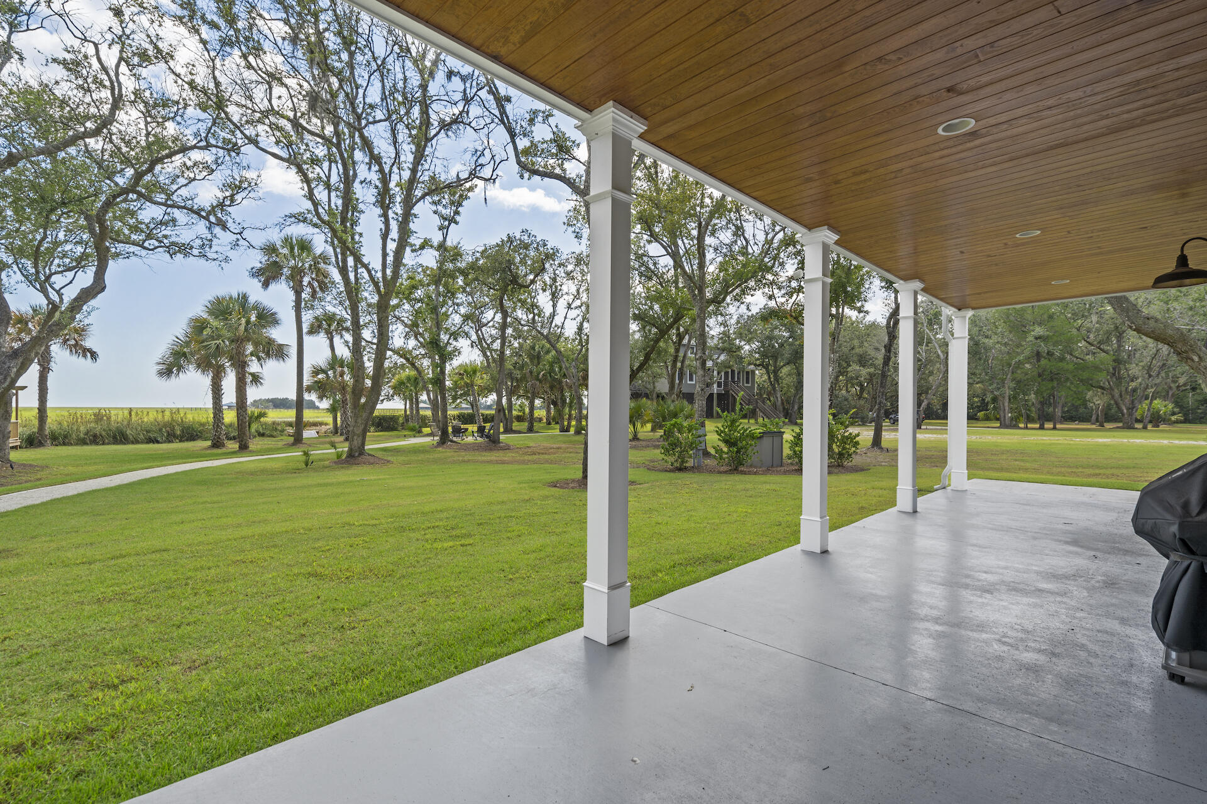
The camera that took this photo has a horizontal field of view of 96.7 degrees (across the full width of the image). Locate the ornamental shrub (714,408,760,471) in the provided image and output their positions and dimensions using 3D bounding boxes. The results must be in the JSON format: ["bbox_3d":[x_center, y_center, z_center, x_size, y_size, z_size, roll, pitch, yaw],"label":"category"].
[{"bbox_3d":[3.533,0.987,14.200,1.220,1.660,1.200,0,0,14],"label":"ornamental shrub"}]

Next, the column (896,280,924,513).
[{"bbox_3d":[4.237,-0.067,7.451,0.322,3.179,0.322,1,-1,-45],"label":"column"}]

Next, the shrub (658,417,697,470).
[{"bbox_3d":[1.932,1.076,13.907,1.020,1.369,1.000,0,-1,8],"label":"shrub"}]

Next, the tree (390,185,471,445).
[{"bbox_3d":[-8.845,-4.521,27.568,4.200,13.300,4.200,1,-1,-18],"label":"tree"}]

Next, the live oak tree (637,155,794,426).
[{"bbox_3d":[3.917,-3.753,19.458,6.200,11.191,6.000,0,-1,11],"label":"live oak tree"}]

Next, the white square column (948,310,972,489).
[{"bbox_3d":[6.401,-0.026,9.585,0.322,3.179,0.322,1,-1,-45],"label":"white square column"}]

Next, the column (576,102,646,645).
[{"bbox_3d":[0.036,-0.136,3.213,0.309,3.084,0.309,1,-1,-45],"label":"column"}]

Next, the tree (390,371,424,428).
[{"bbox_3d":[-18.294,-0.220,50.028,3.300,5.364,3.200,1,-1,-20],"label":"tree"}]

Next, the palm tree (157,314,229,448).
[{"bbox_3d":[-17.531,-0.890,23.030,2.900,5.744,2.900,1,-1,-37],"label":"palm tree"}]

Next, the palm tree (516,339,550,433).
[{"bbox_3d":[-5.309,-1.211,40.537,2.700,7.123,2.700,1,-1,-7],"label":"palm tree"}]

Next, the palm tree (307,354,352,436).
[{"bbox_3d":[-16.027,-0.314,32.500,3.500,5.300,3.500,1,0,-26],"label":"palm tree"}]

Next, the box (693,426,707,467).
[{"bbox_3d":[2.654,1.223,14.800,0.360,1.150,0.240,1,0,3],"label":"box"}]

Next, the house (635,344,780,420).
[{"bbox_3d":[12.494,-2.637,67.047,16.500,9.200,11.000,0,-1,3],"label":"house"}]

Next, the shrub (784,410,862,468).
[{"bbox_3d":[6.213,1.029,15.200,1.900,1.580,1.450,1,0,6],"label":"shrub"}]

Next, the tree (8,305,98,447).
[{"bbox_3d":[-28.724,-1.354,28.000,3.500,7.400,3.500,0,-1,44],"label":"tree"}]

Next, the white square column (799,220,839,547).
[{"bbox_3d":[2.076,-0.098,5.227,0.309,3.084,0.309,1,-1,-45],"label":"white square column"}]

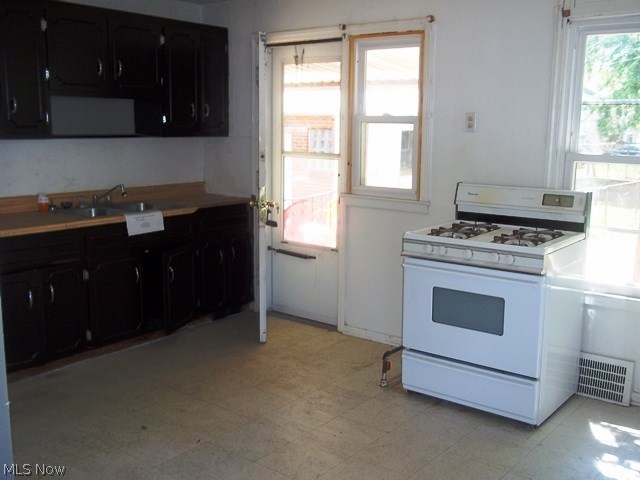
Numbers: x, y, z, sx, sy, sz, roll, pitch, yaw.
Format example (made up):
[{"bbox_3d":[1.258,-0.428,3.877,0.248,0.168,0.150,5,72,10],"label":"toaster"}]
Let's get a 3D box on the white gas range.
[{"bbox_3d":[0.935,0.306,3.600,0.768,1.143,0.614,8,12,37],"label":"white gas range"}]

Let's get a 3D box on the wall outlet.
[{"bbox_3d":[0.900,-0.702,3.976,0.071,0.116,0.010,8,13,38],"label":"wall outlet"}]

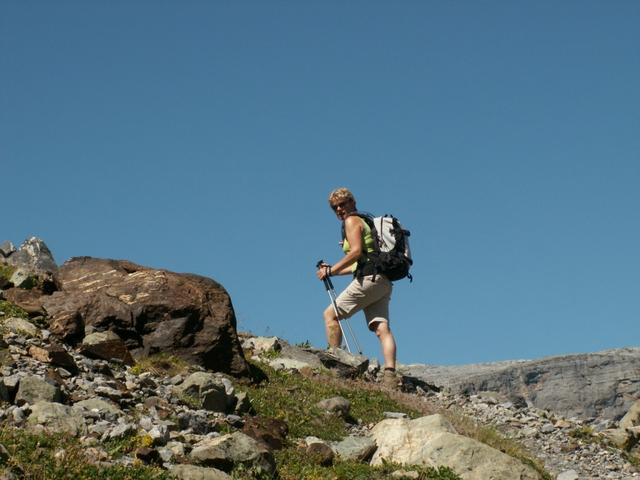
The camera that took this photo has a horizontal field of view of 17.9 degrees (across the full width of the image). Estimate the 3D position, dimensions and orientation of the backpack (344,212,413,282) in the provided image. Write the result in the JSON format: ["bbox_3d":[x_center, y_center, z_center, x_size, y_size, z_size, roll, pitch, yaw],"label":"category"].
[{"bbox_3d":[0.477,0.060,16.300,0.440,0.530,0.340,-12,-7,4],"label":"backpack"}]

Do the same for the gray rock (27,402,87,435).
[{"bbox_3d":[-1.723,1.167,13.300,0.390,0.240,0.310,0,-7,0],"label":"gray rock"}]

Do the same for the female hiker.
[{"bbox_3d":[0.309,0.381,16.300,0.680,1.600,0.520,-1,-7,6],"label":"female hiker"}]

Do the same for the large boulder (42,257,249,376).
[{"bbox_3d":[-1.321,0.579,15.400,1.560,0.900,1.150,0,-7,0],"label":"large boulder"}]

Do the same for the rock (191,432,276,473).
[{"bbox_3d":[-0.544,1.344,12.800,0.530,0.270,0.400,0,-7,0],"label":"rock"}]

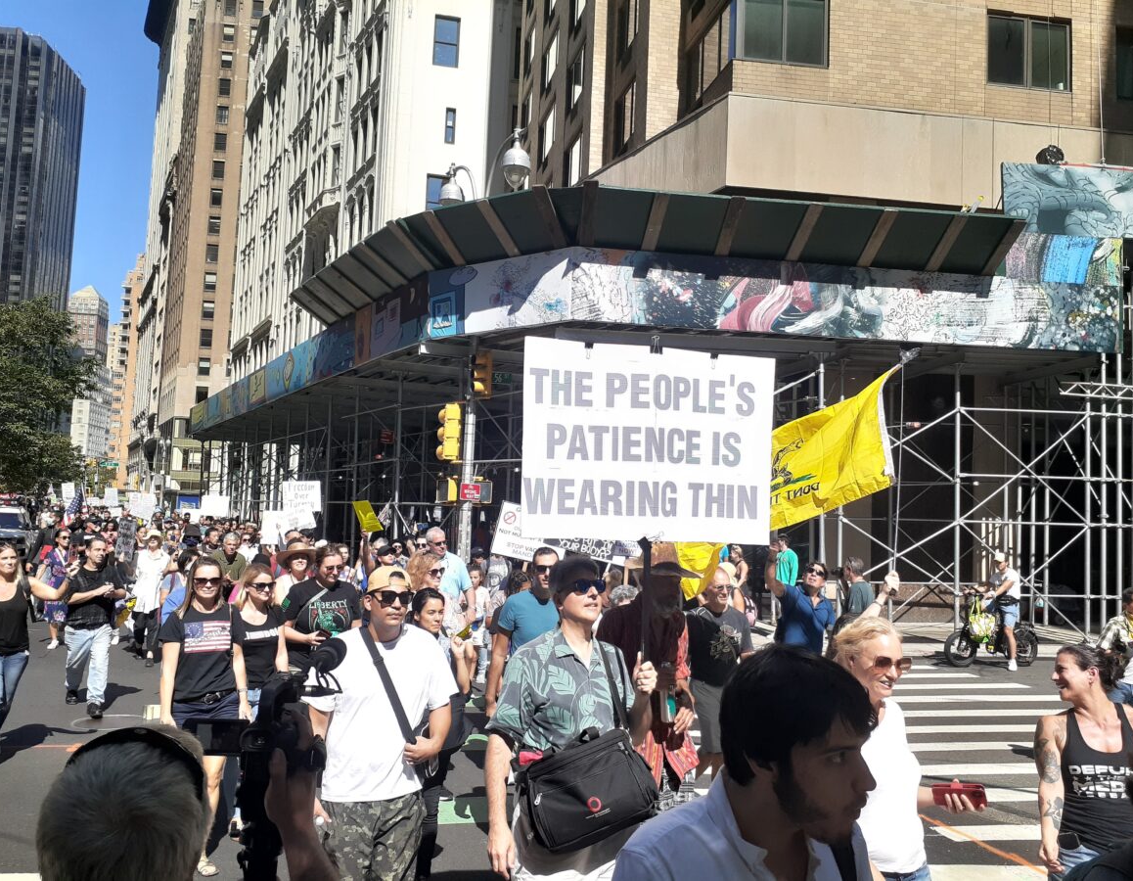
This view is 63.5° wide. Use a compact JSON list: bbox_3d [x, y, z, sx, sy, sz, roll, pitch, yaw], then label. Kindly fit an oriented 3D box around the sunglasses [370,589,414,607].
[{"bbox_3d":[-0.729,0.650,3.802,0.148,0.055,0.145,6,-6,-36],"label":"sunglasses"}]

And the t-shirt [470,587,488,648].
[{"bbox_3d":[-1.008,1.956,10.200,0.380,0.600,0.240,3,-5,-15],"label":"t-shirt"}]

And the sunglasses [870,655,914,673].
[{"bbox_3d":[0.961,0.670,2.812,0.147,0.055,0.140,4,0,-17],"label":"sunglasses"}]

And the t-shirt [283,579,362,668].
[{"bbox_3d":[-1.653,1.249,6.200,0.520,0.620,0.320,5,-5,-30],"label":"t-shirt"}]

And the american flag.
[{"bbox_3d":[-7.531,1.010,14.000,0.420,0.750,0.300,4,-5,-20],"label":"american flag"}]

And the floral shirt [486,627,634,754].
[{"bbox_3d":[-0.016,0.961,3.300,0.510,0.600,0.330,5,-5,-28],"label":"floral shirt"}]

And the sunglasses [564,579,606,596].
[{"bbox_3d":[0.052,0.577,3.551,0.147,0.052,0.145,5,-19,-34],"label":"sunglasses"}]

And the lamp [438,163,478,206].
[{"bbox_3d":[-2.125,-4.856,18.000,0.550,1.100,0.900,5,-5,-33],"label":"lamp"}]

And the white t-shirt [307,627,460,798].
[{"bbox_3d":[-0.729,1.075,3.600,0.580,0.710,0.320,4,-5,-19],"label":"white t-shirt"}]

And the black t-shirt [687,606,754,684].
[{"bbox_3d":[1.003,1.349,6.000,0.480,0.550,0.280,3,-5,-12],"label":"black t-shirt"}]

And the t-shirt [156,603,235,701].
[{"bbox_3d":[-1.935,1.127,4.850,0.460,0.530,0.270,4,-5,-27],"label":"t-shirt"}]

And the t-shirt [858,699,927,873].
[{"bbox_3d":[0.928,1.050,2.780,0.420,0.550,0.290,6,-6,-43],"label":"t-shirt"}]

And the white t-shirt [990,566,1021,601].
[{"bbox_3d":[6.565,2.159,13.700,0.300,0.560,0.440,5,-5,-28],"label":"white t-shirt"}]

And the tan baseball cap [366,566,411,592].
[{"bbox_3d":[-0.728,0.557,3.653,0.180,0.130,0.260,5,-5,-33],"label":"tan baseball cap"}]

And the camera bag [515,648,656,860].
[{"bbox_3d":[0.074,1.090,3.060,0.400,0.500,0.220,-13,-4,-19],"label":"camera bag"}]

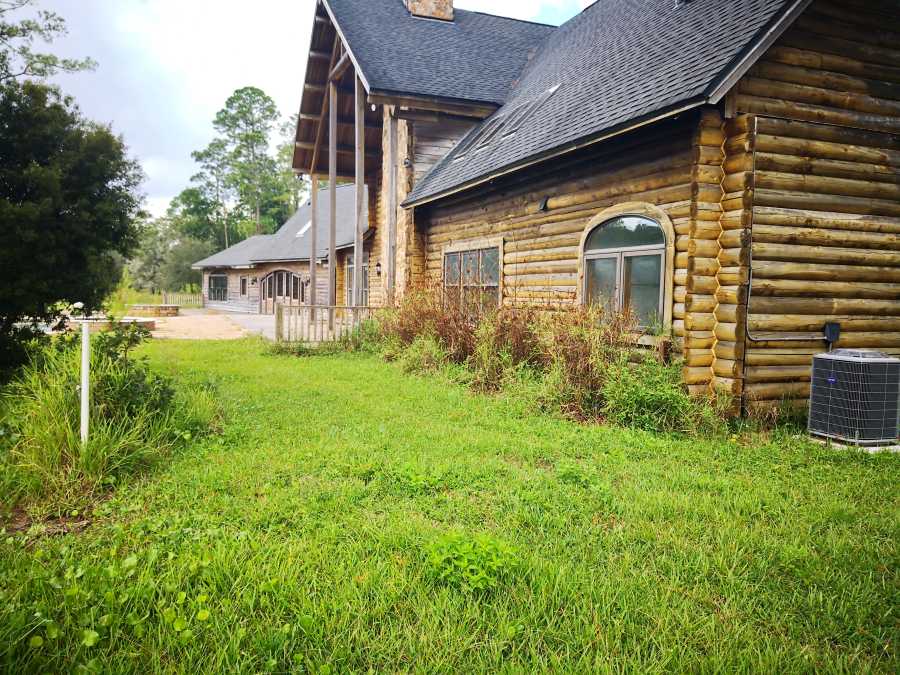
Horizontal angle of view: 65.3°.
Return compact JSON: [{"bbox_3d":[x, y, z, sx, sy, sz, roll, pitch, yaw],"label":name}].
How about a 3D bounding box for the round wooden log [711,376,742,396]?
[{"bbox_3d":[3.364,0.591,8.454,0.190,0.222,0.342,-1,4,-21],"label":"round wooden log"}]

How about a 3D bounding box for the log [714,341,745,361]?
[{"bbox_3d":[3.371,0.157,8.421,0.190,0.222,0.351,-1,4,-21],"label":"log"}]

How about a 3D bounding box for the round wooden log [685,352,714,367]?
[{"bbox_3d":[2.758,0.226,7.789,0.335,0.197,0.197,0,4,-20],"label":"round wooden log"}]

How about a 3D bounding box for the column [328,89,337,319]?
[{"bbox_3d":[-3.905,-4.332,23.369,0.207,8.126,0.207,0,4,-20],"label":"column"}]

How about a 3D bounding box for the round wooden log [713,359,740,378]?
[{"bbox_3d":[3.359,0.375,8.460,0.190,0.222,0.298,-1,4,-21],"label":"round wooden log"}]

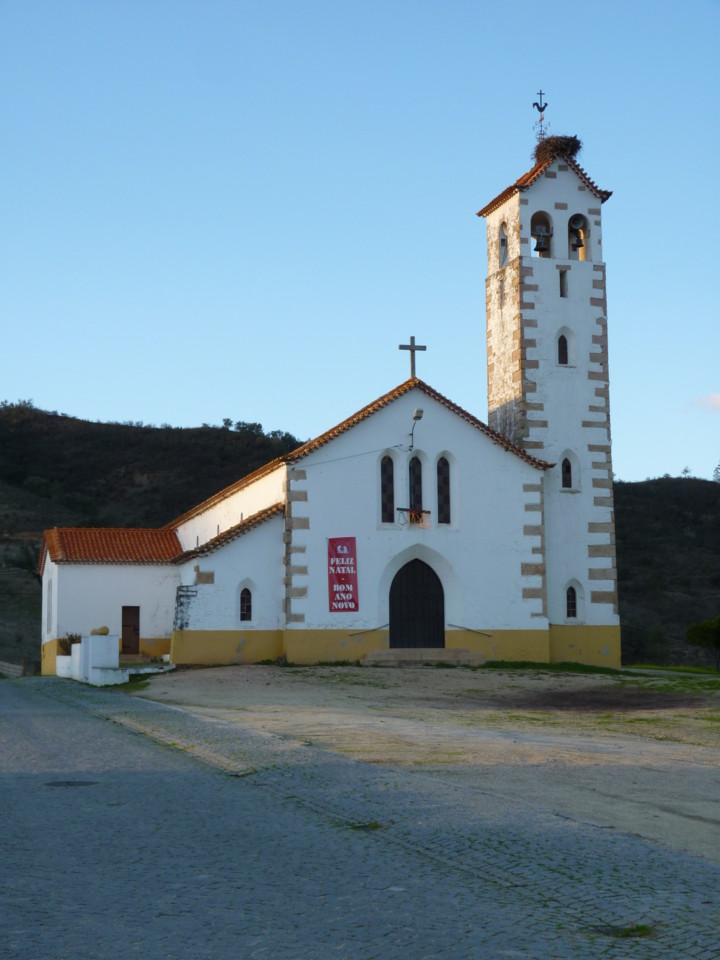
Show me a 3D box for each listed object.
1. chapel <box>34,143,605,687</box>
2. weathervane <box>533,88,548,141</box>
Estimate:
[{"bbox_3d":[-2.827,-1.510,71.225,18.927,19.323,26.781,1,-8,-16],"label":"chapel"},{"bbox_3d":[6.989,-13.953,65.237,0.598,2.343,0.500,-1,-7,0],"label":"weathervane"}]

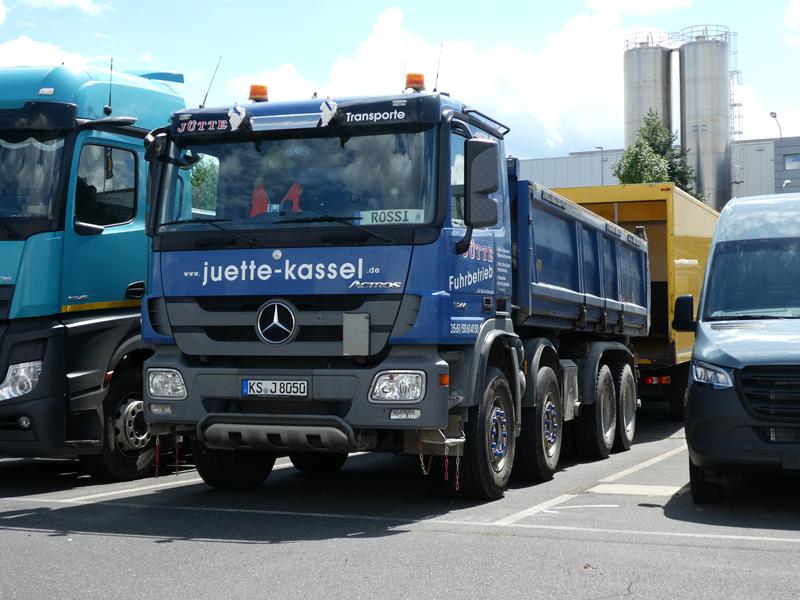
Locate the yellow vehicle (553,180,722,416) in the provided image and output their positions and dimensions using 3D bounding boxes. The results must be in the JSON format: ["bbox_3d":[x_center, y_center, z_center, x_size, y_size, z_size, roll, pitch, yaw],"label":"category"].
[{"bbox_3d":[4.854,0.237,22.504,2.520,3.740,8.500,-1,-3,23],"label":"yellow vehicle"}]

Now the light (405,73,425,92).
[{"bbox_3d":[0.118,-1.681,8.946,0.143,0.155,0.143,0,-3,0],"label":"light"}]

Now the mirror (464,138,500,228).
[{"bbox_3d":[0.586,-0.830,8.263,0.230,0.610,0.150,-1,-3,22],"label":"mirror"}]

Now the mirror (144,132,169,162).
[{"bbox_3d":[-1.941,-1.216,9.212,0.200,0.240,0.140,-1,-3,22],"label":"mirror"}]

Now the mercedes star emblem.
[{"bbox_3d":[-0.895,0.166,8.271,0.300,0.300,0.050,-1,-3,22],"label":"mercedes star emblem"}]

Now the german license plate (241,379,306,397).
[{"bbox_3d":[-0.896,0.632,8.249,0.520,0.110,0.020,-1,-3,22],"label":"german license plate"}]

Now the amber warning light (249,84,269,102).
[{"bbox_3d":[-1.156,-1.682,9.458,0.143,0.155,0.143,0,-3,0],"label":"amber warning light"}]

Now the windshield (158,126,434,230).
[{"bbox_3d":[-0.832,-0.886,8.512,2.250,0.790,0.230,-1,-12,22],"label":"windshield"}]

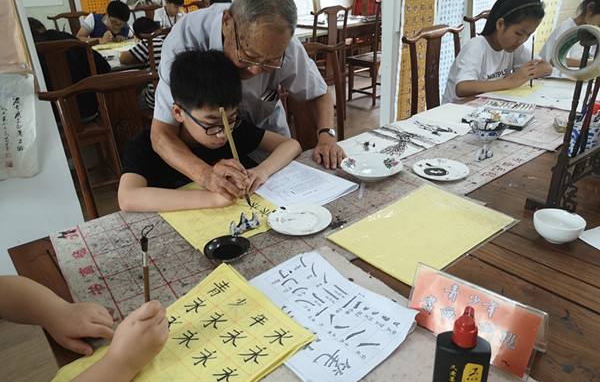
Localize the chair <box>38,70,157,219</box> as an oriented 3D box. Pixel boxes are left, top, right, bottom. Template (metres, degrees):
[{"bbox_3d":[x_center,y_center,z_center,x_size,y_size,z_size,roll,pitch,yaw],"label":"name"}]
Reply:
[{"bbox_3d":[-0.666,0.041,1.929,0.480,0.980,0.470,-18,30,-27],"label":"chair"}]

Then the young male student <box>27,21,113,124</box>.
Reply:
[{"bbox_3d":[-1.536,-0.510,3.108,0.550,1.100,0.680,-20,29,-31],"label":"young male student"}]

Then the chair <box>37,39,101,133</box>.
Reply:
[{"bbox_3d":[-1.464,-0.422,2.967,0.480,1.050,0.460,-20,29,-31],"label":"chair"}]

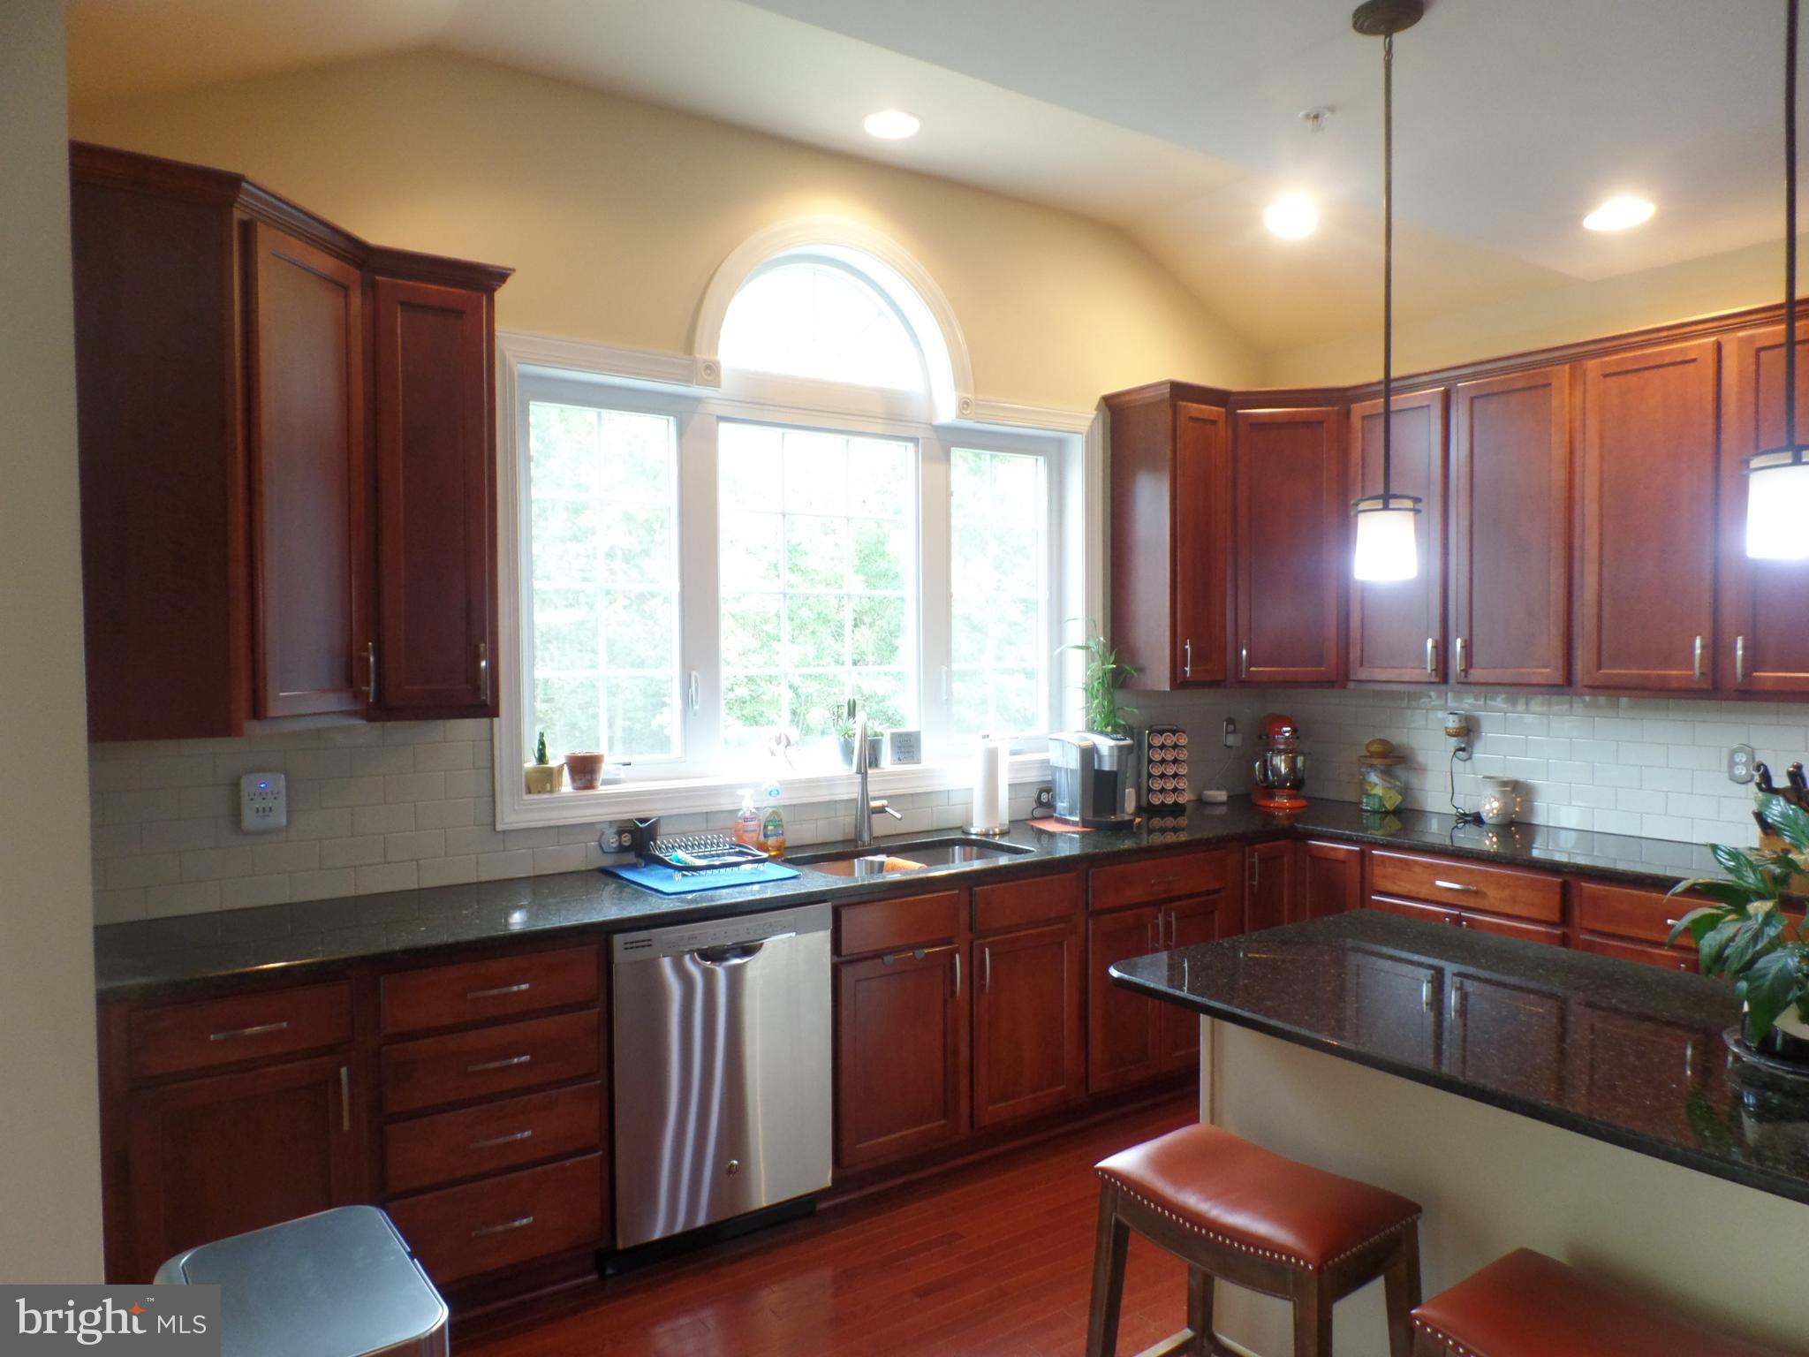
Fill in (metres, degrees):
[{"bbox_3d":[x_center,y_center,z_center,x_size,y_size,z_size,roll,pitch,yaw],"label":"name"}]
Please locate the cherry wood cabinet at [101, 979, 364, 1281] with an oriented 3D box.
[{"bbox_3d":[-1.509,1.025,2.696,0.470,0.830,0.580,-1,2,-34],"label":"cherry wood cabinet"}]

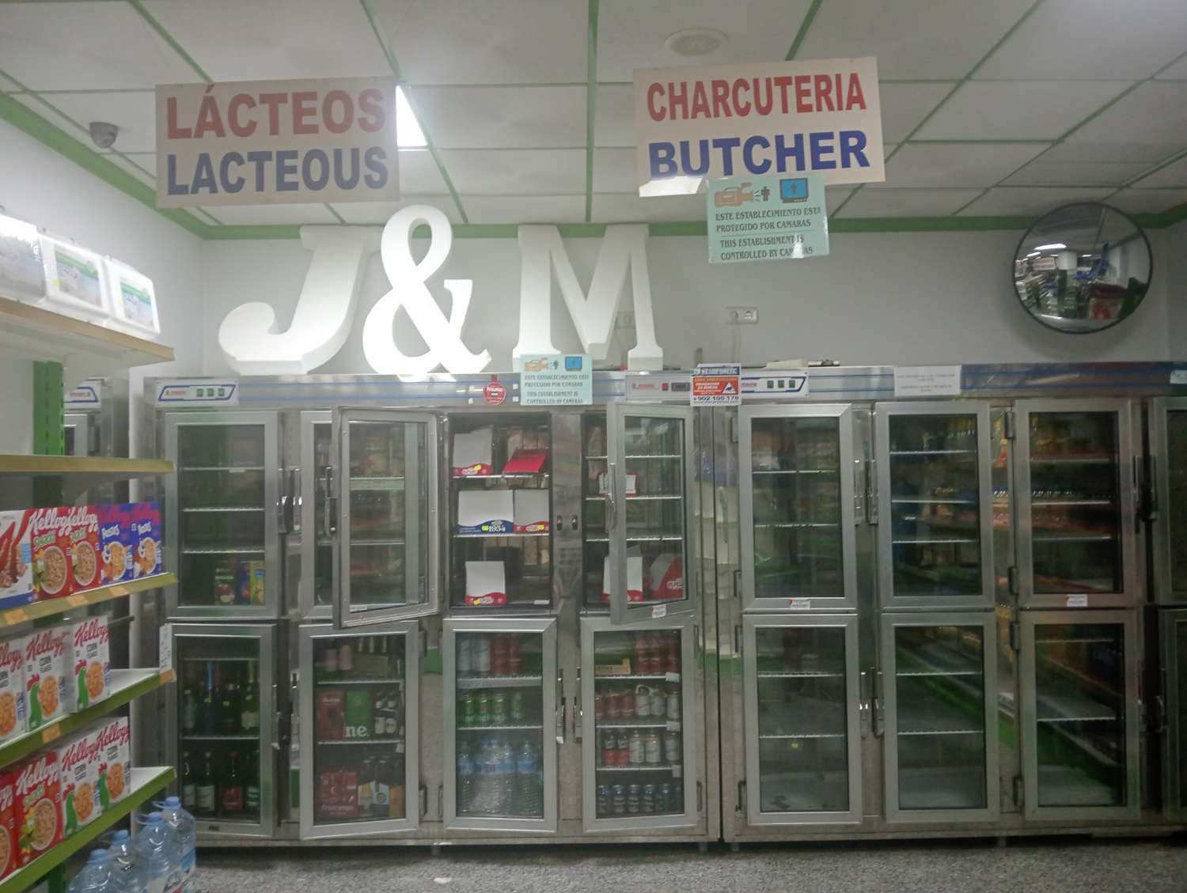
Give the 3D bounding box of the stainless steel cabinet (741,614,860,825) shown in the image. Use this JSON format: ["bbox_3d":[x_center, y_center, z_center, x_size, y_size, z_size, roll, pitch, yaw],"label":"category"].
[{"bbox_3d":[0.866,1.140,4.263,0.474,0.859,0.550,-1,-1,0],"label":"stainless steel cabinet"}]

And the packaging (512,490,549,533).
[{"bbox_3d":[-0.270,0.285,4.221,0.158,0.186,0.140,-1,-2,-1],"label":"packaging"}]

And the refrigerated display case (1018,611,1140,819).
[{"bbox_3d":[2.026,1.122,4.272,0.484,0.866,0.550,-1,-1,0],"label":"refrigerated display case"}]

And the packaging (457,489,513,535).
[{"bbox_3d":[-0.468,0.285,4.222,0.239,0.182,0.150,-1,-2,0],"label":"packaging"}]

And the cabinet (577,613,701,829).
[{"bbox_3d":[0.189,1.153,4.258,0.471,0.871,0.550,-1,-1,0],"label":"cabinet"}]

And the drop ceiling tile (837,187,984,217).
[{"bbox_3d":[1.476,-1.153,4.556,0.600,0.020,0.516,-1,-2,-1],"label":"drop ceiling tile"}]

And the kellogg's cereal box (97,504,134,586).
[{"bbox_3d":[-1.544,0.309,3.060,0.061,0.245,0.207,-1,-1,2],"label":"kellogg's cereal box"}]

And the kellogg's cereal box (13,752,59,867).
[{"bbox_3d":[-1.453,0.929,2.466,0.065,0.238,0.204,-1,-2,-1],"label":"kellogg's cereal box"}]

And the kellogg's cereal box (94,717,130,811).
[{"bbox_3d":[-1.515,0.978,2.969,0.068,0.250,0.188,-1,-2,-1],"label":"kellogg's cereal box"}]

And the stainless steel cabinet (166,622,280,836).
[{"bbox_3d":[-1.541,1.183,4.281,0.444,0.876,0.600,-1,-2,-1],"label":"stainless steel cabinet"}]

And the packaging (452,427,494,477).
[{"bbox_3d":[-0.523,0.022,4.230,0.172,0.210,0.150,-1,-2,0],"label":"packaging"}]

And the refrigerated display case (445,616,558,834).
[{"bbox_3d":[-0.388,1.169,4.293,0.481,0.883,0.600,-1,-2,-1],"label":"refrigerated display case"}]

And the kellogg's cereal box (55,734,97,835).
[{"bbox_3d":[-1.538,0.989,2.822,0.071,0.262,0.199,-1,-1,1],"label":"kellogg's cereal box"}]

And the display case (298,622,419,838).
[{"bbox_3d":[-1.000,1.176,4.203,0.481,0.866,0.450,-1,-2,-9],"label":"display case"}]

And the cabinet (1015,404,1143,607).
[{"bbox_3d":[2.022,0.248,4.294,0.482,0.872,0.550,-1,-1,0],"label":"cabinet"}]

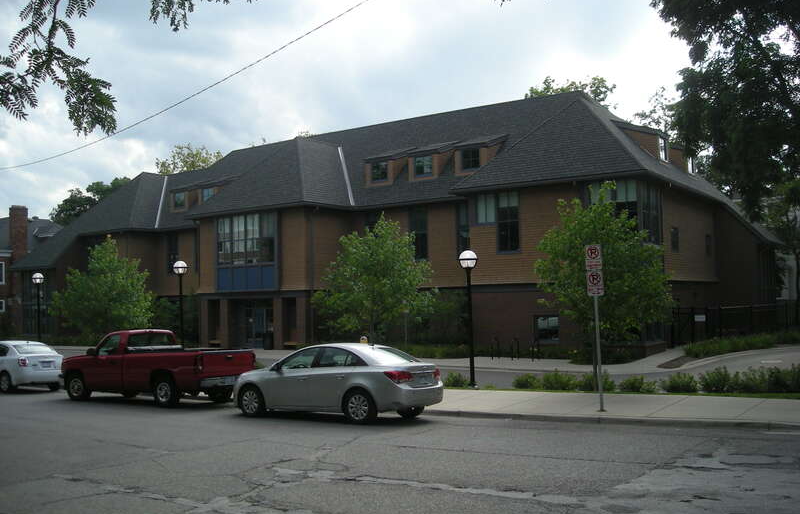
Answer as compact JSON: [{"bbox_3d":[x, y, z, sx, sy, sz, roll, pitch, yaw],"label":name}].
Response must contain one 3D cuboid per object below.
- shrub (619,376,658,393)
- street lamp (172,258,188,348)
[{"bbox_3d":[5.116,2.735,17.350,0.840,0.400,0.740,-4,-4,34],"label":"shrub"},{"bbox_3d":[-6.884,1.792,25.401,0.450,3.350,0.450,-4,-4,34],"label":"street lamp"}]

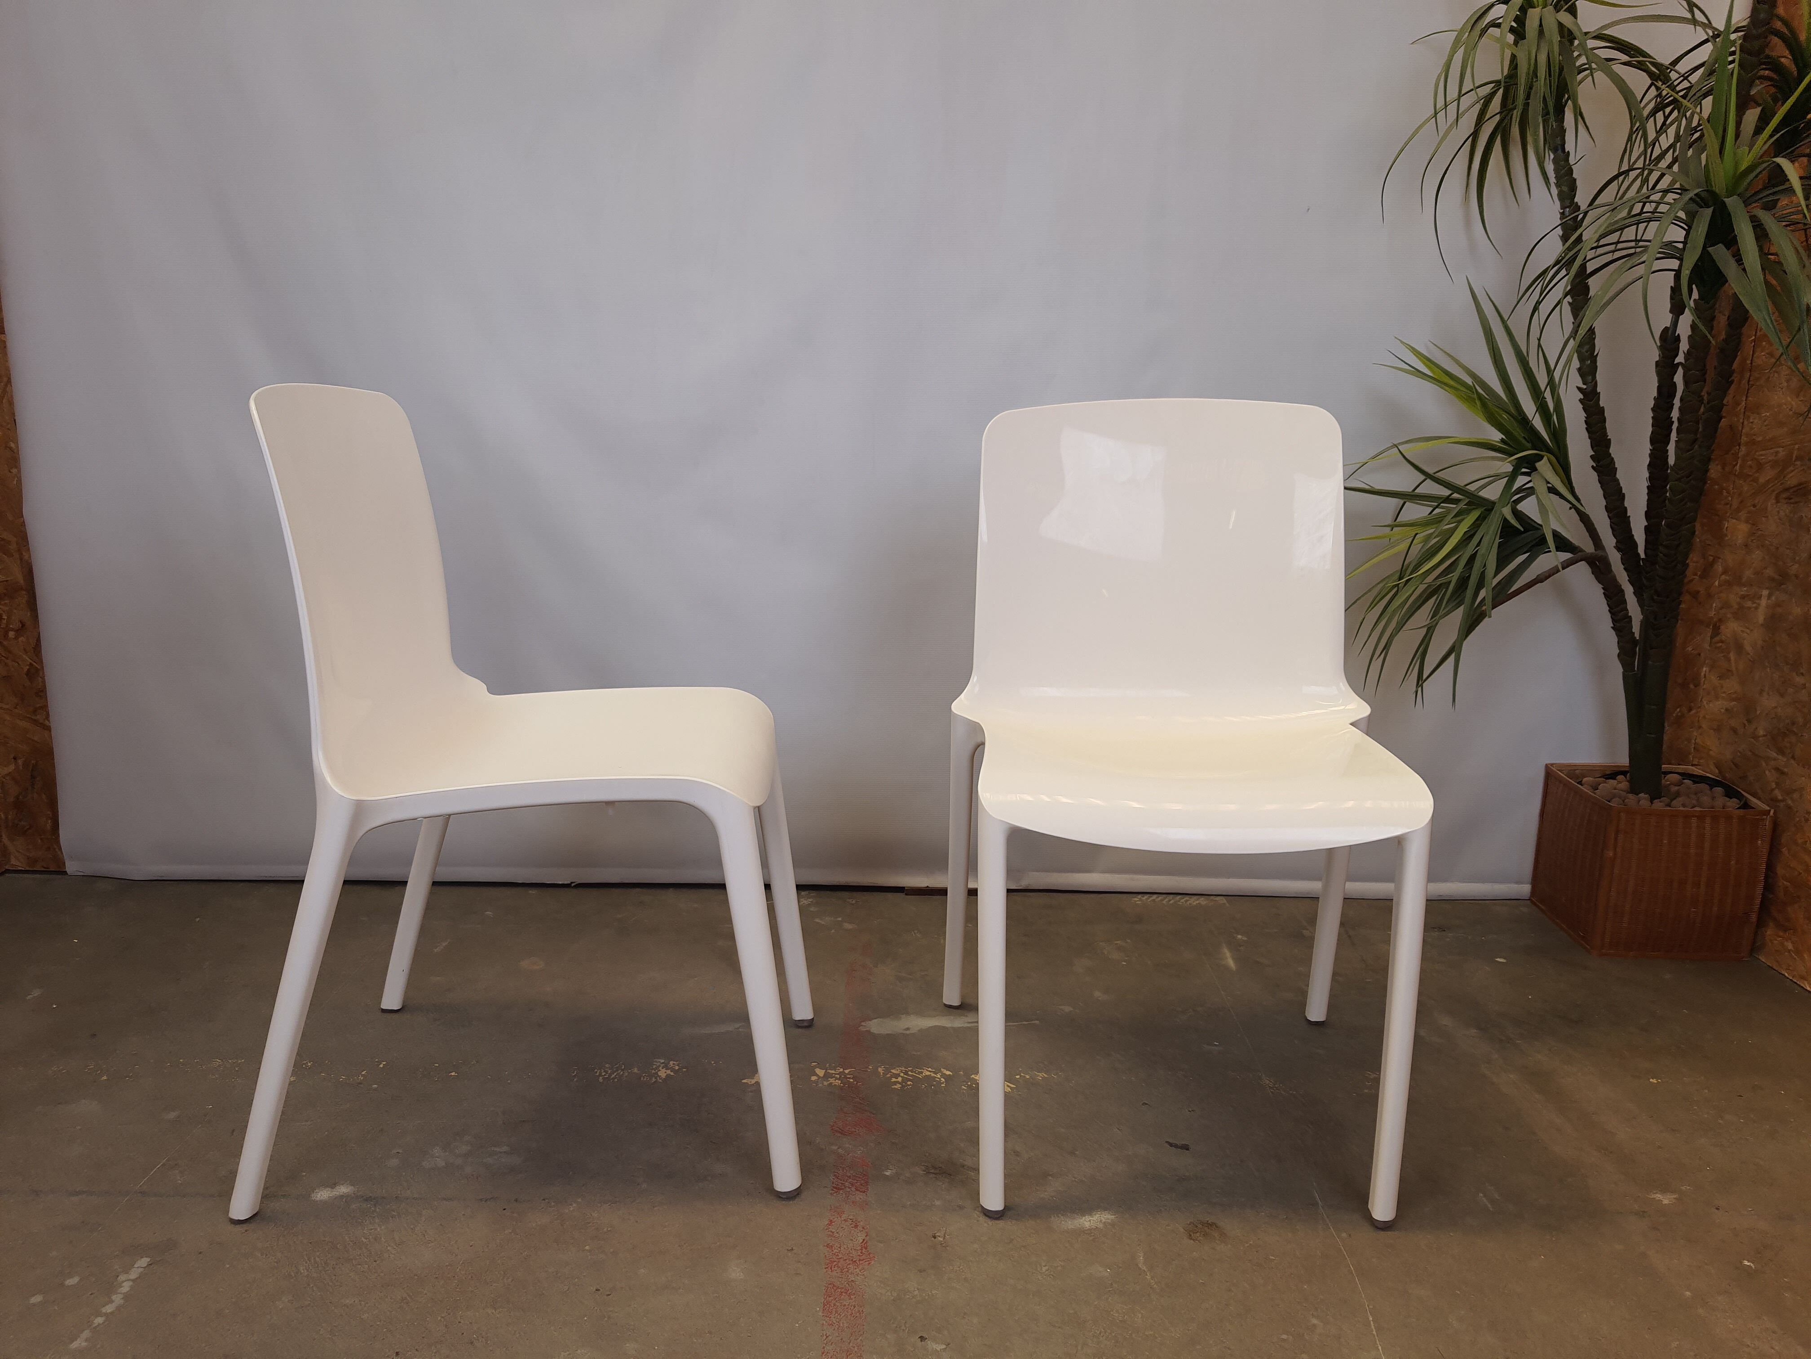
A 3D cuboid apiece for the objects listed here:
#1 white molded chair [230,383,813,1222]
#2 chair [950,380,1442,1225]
[{"bbox_3d":[-0.392,0.087,1.529,0.552,0.820,0.522,1,9,-3],"label":"white molded chair"},{"bbox_3d":[0.307,0.095,1.564,0.522,0.820,0.552,2,9,3],"label":"chair"}]

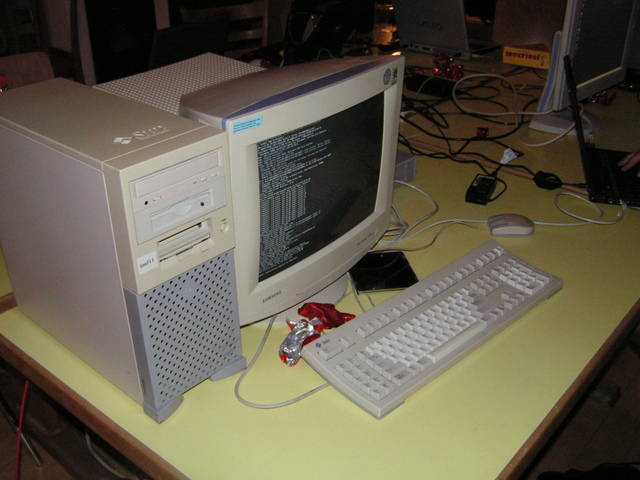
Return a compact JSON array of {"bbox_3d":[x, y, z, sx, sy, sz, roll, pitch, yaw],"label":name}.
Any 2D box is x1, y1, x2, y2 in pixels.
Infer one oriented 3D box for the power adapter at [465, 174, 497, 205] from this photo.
[{"bbox_3d":[0.389,-0.120,1.688,0.047,0.029,0.112,12,31,22],"label":"power adapter"}]

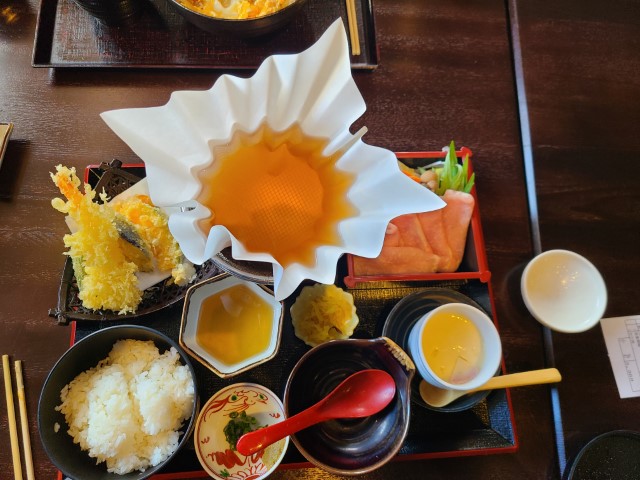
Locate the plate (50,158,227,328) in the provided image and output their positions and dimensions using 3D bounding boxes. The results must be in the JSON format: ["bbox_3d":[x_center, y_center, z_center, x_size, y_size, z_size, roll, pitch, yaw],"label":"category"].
[{"bbox_3d":[-0.187,-0.002,0.515,0.173,0.050,0.176,-3,73,-3],"label":"plate"}]

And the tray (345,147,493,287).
[{"bbox_3d":[0.095,-0.022,0.524,0.143,0.042,0.145,-2,73,-3],"label":"tray"}]

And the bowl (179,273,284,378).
[{"bbox_3d":[-0.088,0.088,0.484,0.108,0.042,0.089,27,74,6],"label":"bowl"}]

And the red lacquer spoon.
[{"bbox_3d":[-0.001,0.157,0.437,0.156,0.030,0.047,-13,74,-22],"label":"red lacquer spoon"}]

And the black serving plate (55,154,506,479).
[{"bbox_3d":[-0.034,0.065,0.511,0.434,0.025,0.322,-3,73,-3],"label":"black serving plate"}]

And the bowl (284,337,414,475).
[{"bbox_3d":[0.028,0.155,0.462,0.127,0.055,0.113,-42,79,-13],"label":"bowl"}]

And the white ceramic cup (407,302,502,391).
[{"bbox_3d":[0.127,0.105,0.467,0.076,0.065,0.076,1,73,-2],"label":"white ceramic cup"}]

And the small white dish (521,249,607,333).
[{"bbox_3d":[0.246,0.058,0.510,0.088,0.050,0.088,1,73,-2],"label":"small white dish"}]

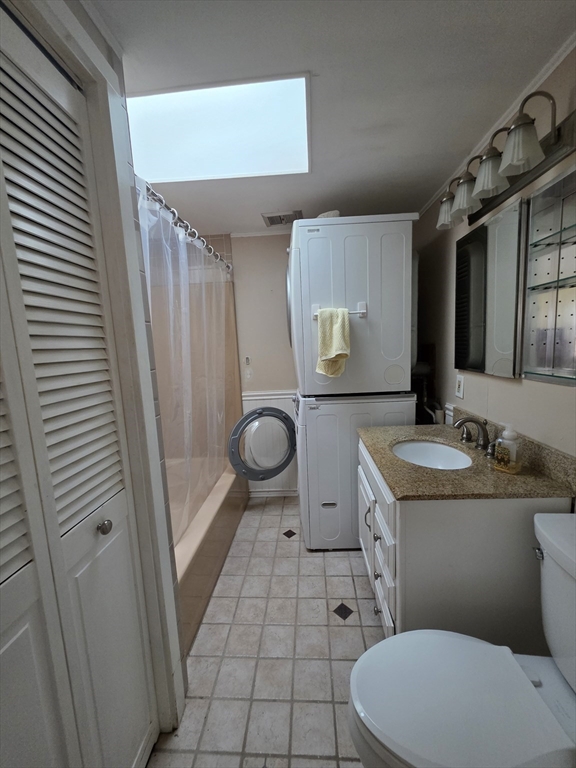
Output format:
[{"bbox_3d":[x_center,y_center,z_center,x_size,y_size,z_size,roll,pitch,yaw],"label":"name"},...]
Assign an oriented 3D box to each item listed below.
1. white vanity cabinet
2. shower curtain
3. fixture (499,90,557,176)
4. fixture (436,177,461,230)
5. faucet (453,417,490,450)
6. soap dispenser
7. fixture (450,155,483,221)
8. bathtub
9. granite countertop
[{"bbox_3d":[0.685,0.723,1.373,0.553,0.812,0.763,-2,8,4],"label":"white vanity cabinet"},{"bbox_3d":[-0.498,-0.005,1.779,0.108,1.668,1.298,-2,8,4],"label":"shower curtain"},{"bbox_3d":[0.754,-0.790,0.908,0.163,0.219,0.121,-2,8,4],"label":"fixture"},{"bbox_3d":[0.785,-0.854,1.361,0.163,0.219,0.121,-2,8,4],"label":"fixture"},{"bbox_3d":[0.820,0.222,1.284,0.164,0.148,0.075,-2,8,4],"label":"faucet"},{"bbox_3d":[0.820,0.234,1.071,0.062,0.182,0.072,-6,8,-19],"label":"soap dispenser"},{"bbox_3d":[0.775,-0.832,1.207,0.163,0.219,0.121,-2,8,4],"label":"fixture"},{"bbox_3d":[-0.760,0.931,1.917,0.740,0.397,1.352,-2,8,4],"label":"bathtub"},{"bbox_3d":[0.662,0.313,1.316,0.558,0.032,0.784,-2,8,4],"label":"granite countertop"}]

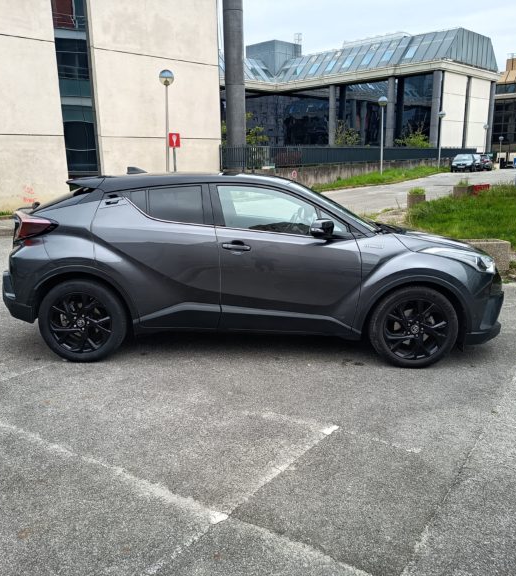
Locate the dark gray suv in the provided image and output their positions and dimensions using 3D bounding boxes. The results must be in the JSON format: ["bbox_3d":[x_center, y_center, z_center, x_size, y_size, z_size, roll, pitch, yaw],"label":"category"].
[{"bbox_3d":[0.020,-0.335,4.940,4.370,1.560,1.860,0,14,2],"label":"dark gray suv"}]

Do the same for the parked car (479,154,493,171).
[{"bbox_3d":[21.243,-11.853,50.500,1.750,1.480,4.200,7,16,29],"label":"parked car"}]

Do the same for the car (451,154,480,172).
[{"bbox_3d":[17.457,-10.449,44.800,1.720,1.450,4.200,7,16,29],"label":"car"}]

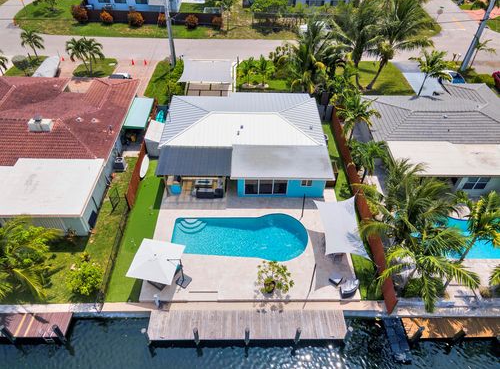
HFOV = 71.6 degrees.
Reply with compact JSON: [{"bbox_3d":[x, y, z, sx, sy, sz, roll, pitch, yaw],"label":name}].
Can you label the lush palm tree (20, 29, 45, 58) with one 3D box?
[{"bbox_3d":[-29.960,-19.189,48.061,3.100,4.000,3.100,0,44,0],"label":"lush palm tree"}]

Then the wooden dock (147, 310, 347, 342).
[{"bbox_3d":[-0.150,9.307,22.773,12.500,0.500,1.950,0,44,0],"label":"wooden dock"}]

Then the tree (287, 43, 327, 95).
[{"bbox_3d":[7.064,-13.821,41.315,4.400,5.800,4.400,0,44,0],"label":"tree"}]

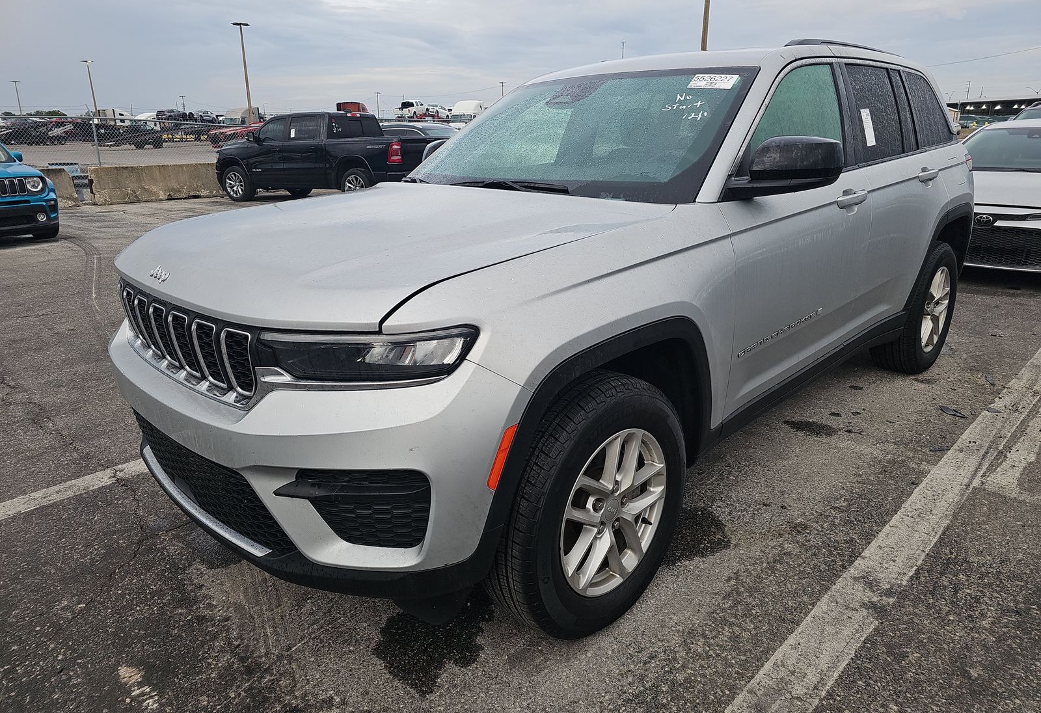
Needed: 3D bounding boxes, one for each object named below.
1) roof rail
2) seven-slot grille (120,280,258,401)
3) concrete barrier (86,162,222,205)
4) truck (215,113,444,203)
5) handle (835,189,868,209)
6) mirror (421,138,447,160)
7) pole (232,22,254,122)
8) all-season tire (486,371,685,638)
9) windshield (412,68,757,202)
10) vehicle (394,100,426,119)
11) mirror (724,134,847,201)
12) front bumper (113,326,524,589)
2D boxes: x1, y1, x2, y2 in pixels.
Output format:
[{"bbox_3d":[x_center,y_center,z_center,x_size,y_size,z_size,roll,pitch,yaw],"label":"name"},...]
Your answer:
[{"bbox_3d":[1.663,-1.483,3.409,0.060,0.080,1.580,16,25,42],"label":"roof rail"},{"bbox_3d":[-0.969,-0.057,1.930,0.110,0.215,0.960,-19,25,-42],"label":"seven-slot grille"},{"bbox_3d":[-8.437,-4.212,16.688,0.580,0.810,3.400,16,25,42],"label":"concrete barrier"},{"bbox_3d":[-4.287,-4.424,15.324,5.920,1.970,2.100,10,21,29],"label":"truck"},{"bbox_3d":[1.318,-0.627,2.752,0.230,0.055,0.060,-19,25,-42],"label":"handle"},{"bbox_3d":[-0.422,-1.006,3.592,0.200,0.210,0.275,-19,25,-42],"label":"mirror"},{"bbox_3d":[-27.217,-26.756,68.640,2.000,11.460,0.500,-7,19,-19],"label":"pole"},{"bbox_3d":[0.189,0.413,2.047,0.270,0.760,0.760,16,25,42],"label":"all-season tire"},{"bbox_3d":[0.182,-0.923,2.875,1.520,0.170,0.890,16,56,43],"label":"windshield"},{"bbox_3d":[-12.000,-27.600,77.000,1.950,1.880,5.600,4,25,17],"label":"vehicle"},{"bbox_3d":[0.893,-0.636,2.329,0.200,0.210,0.275,-19,25,-42],"label":"mirror"},{"bbox_3d":[-0.840,0.190,2.143,1.950,0.660,0.540,16,25,42],"label":"front bumper"}]

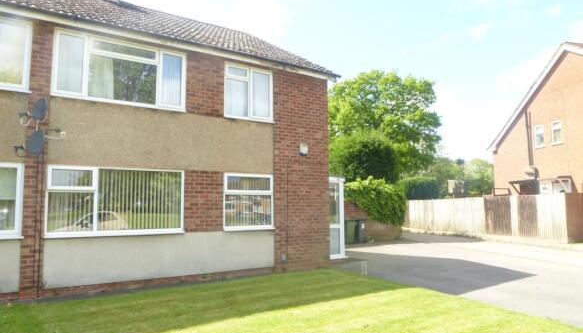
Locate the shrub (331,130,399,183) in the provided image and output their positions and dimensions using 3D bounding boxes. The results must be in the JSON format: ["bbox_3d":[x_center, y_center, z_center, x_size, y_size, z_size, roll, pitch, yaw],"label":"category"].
[{"bbox_3d":[3.619,0.462,20.265,3.500,4.600,3.500,-1,-6,10],"label":"shrub"}]

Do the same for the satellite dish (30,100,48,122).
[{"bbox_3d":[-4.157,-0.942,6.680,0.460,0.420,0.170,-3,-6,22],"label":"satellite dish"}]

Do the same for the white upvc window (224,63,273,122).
[{"bbox_3d":[-0.939,-1.649,9.168,1.222,1.239,0.100,3,-7,-32],"label":"white upvc window"}]

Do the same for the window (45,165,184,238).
[{"bbox_3d":[-3.159,0.657,7.503,2.380,1.244,0.100,3,-7,-32],"label":"window"}]

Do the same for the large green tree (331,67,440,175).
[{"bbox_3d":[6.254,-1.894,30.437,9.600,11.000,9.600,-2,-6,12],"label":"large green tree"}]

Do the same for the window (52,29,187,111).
[{"bbox_3d":[-3.184,-1.791,7.750,2.382,1.236,0.100,3,-7,-32],"label":"window"}]

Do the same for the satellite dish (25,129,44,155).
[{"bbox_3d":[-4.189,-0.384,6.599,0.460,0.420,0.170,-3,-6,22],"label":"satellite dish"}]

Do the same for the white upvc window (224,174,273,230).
[{"bbox_3d":[-0.915,0.784,8.922,1.209,1.226,0.100,3,-7,-32],"label":"white upvc window"}]

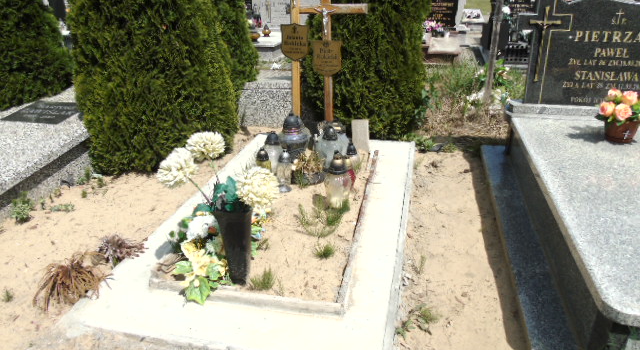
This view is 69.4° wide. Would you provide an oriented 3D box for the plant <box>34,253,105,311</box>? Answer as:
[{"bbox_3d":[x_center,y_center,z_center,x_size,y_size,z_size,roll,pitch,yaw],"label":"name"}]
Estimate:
[{"bbox_3d":[-1.051,0.428,1.924,0.260,0.160,0.240,4,23,12],"label":"plant"}]

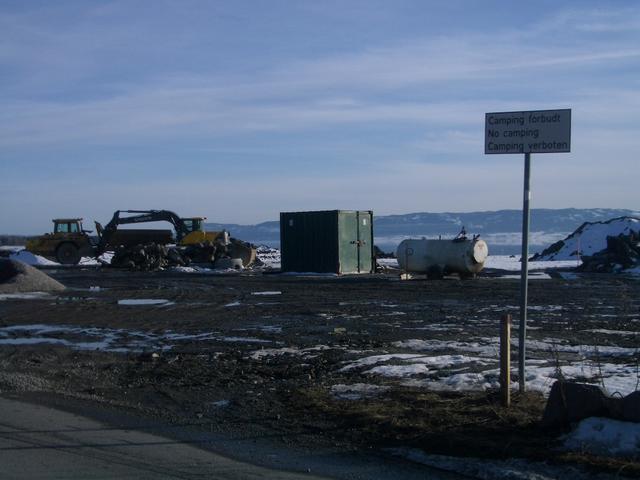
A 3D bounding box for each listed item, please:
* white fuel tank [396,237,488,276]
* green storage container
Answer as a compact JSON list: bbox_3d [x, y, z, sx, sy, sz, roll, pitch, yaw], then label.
[{"bbox_3d":[4.660,0.680,34.300,3.500,1.500,1.250,0,0,39],"label":"white fuel tank"},{"bbox_3d":[0.310,0.120,38.000,3.000,2.570,2.440,0,0,39],"label":"green storage container"}]

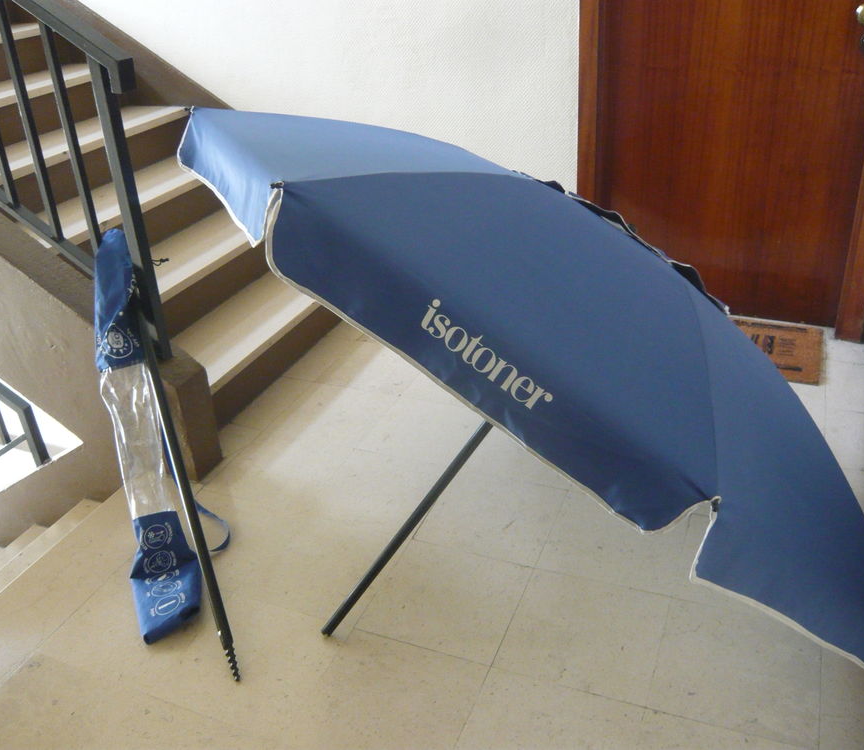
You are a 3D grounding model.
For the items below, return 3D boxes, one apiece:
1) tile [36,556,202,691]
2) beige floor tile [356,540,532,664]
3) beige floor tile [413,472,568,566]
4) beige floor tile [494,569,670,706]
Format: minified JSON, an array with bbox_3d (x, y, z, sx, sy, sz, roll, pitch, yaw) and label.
[{"bbox_3d":[-0.625,0.522,1.704,0.300,0.012,0.300,9,31,21],"label":"tile"},{"bbox_3d":[0.033,0.479,1.728,0.300,0.012,0.300,9,31,21],"label":"beige floor tile"},{"bbox_3d":[0.149,0.343,1.969,0.300,0.012,0.300,9,31,21],"label":"beige floor tile"},{"bbox_3d":[0.310,0.518,1.624,0.300,0.012,0.300,9,31,21],"label":"beige floor tile"}]

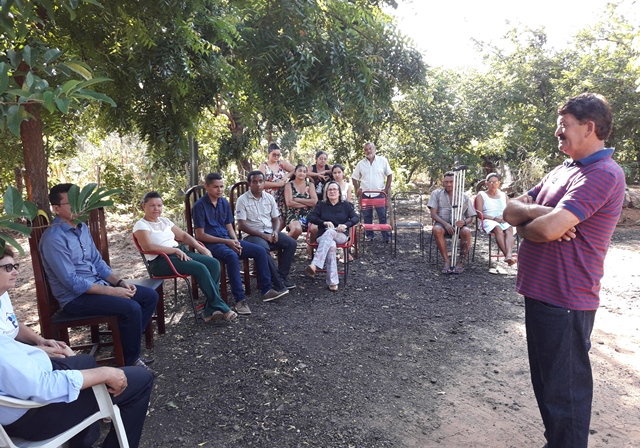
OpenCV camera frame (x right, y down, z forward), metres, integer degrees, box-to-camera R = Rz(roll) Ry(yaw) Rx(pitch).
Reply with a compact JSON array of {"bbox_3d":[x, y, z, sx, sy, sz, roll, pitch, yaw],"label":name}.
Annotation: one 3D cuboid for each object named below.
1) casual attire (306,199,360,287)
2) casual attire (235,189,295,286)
[{"bbox_3d":[0.155,0.144,5.729,0.560,1.000,0.750,1,7,6],"label":"casual attire"},{"bbox_3d":[-0.596,0.157,5.908,0.500,1.080,0.760,-7,10,-44],"label":"casual attire"}]

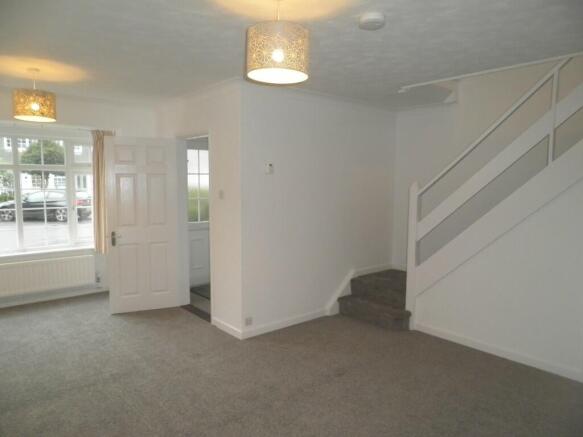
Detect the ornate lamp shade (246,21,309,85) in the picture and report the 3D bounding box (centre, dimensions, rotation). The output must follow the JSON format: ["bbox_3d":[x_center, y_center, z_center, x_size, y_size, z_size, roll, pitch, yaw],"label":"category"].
[{"bbox_3d":[-0.068,-0.812,2.008,0.307,0.213,0.307,2,6,0],"label":"ornate lamp shade"}]

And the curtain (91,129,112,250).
[{"bbox_3d":[-2.335,-0.307,5.042,0.260,1.515,0.110,-4,8,-40],"label":"curtain"}]

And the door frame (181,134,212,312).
[{"bbox_3d":[-1.011,0.081,4.451,0.120,1.985,0.794,-4,8,-40],"label":"door frame"}]

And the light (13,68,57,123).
[{"bbox_3d":[-2.187,-1.061,3.446,0.307,0.416,0.307,-4,8,-40],"label":"light"}]

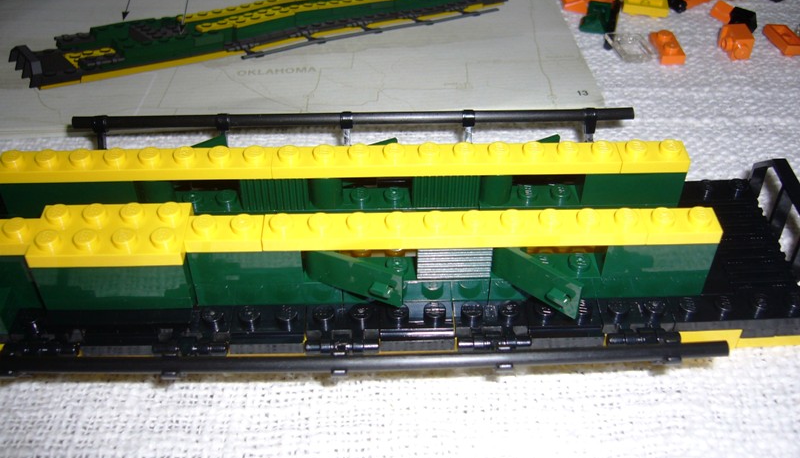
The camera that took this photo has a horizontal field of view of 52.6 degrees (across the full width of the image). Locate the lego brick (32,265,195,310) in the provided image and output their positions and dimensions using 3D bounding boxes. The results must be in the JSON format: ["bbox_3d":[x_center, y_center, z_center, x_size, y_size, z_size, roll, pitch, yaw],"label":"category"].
[{"bbox_3d":[-0.060,0.008,0.173,0.032,0.012,0.012,-1,42,-1],"label":"lego brick"}]

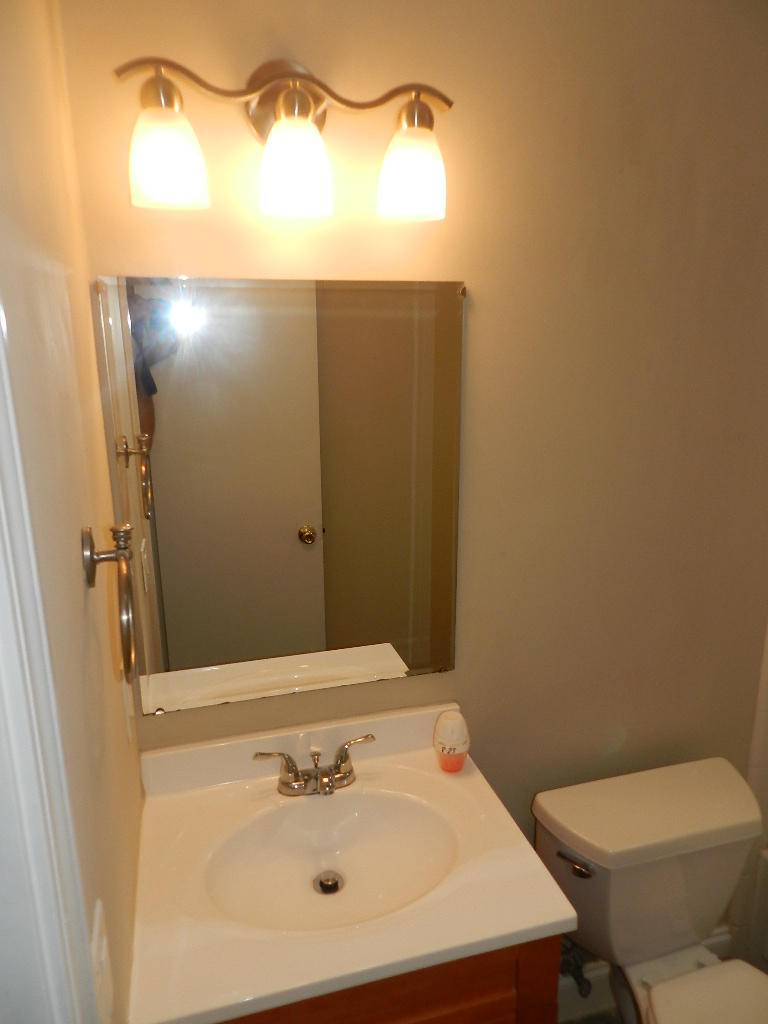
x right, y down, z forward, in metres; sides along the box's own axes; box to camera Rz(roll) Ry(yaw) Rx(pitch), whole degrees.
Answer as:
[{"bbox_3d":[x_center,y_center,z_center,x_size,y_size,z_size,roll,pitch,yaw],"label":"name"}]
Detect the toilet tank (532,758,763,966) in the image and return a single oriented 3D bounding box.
[{"bbox_3d":[0.605,0.804,1.531,0.505,0.333,0.212,-4,15,-15],"label":"toilet tank"}]

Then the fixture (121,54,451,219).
[{"bbox_3d":[-0.134,-0.566,1.008,0.485,0.231,0.158,-4,15,-15],"label":"fixture"}]

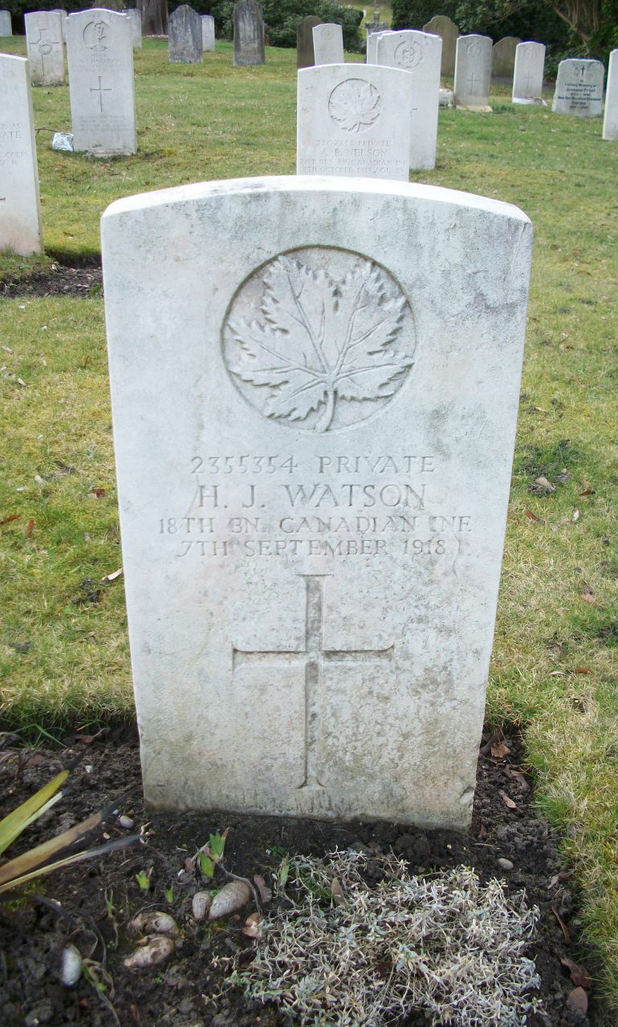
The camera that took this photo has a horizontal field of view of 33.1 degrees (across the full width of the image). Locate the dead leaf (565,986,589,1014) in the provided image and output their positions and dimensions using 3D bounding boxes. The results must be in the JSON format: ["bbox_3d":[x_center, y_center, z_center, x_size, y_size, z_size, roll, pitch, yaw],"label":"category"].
[{"bbox_3d":[0.255,0.463,0.989,0.020,0.008,0.028,10,28,19],"label":"dead leaf"}]

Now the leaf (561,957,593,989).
[{"bbox_3d":[0.263,0.450,1.017,0.017,0.010,0.036,-15,30,-28],"label":"leaf"}]

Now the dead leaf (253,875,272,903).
[{"bbox_3d":[-0.049,0.399,1.105,0.015,0.010,0.031,-8,28,-17],"label":"dead leaf"}]

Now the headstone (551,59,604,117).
[{"bbox_3d":[2.865,-4.537,11.068,0.490,0.580,0.090,3,26,5],"label":"headstone"}]

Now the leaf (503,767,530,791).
[{"bbox_3d":[0.253,0.325,1.267,0.017,0.011,0.038,-12,29,-25],"label":"leaf"}]

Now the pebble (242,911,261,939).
[{"bbox_3d":[-0.058,0.420,1.057,0.019,0.015,0.024,2,26,2],"label":"pebble"}]

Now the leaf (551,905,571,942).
[{"bbox_3d":[0.259,0.424,1.072,0.010,0.009,0.042,-5,27,-11],"label":"leaf"}]

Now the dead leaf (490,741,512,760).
[{"bbox_3d":[0.244,0.300,1.316,0.023,0.012,0.026,-4,27,-10],"label":"dead leaf"}]

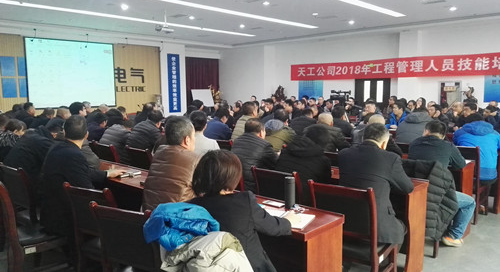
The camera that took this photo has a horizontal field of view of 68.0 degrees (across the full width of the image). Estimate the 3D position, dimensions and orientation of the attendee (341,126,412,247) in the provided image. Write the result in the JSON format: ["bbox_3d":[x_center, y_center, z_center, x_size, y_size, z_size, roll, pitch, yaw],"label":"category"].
[{"bbox_3d":[0.960,0.557,2.817,0.580,1.280,0.800,5,8,36],"label":"attendee"}]

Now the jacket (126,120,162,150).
[{"bbox_3d":[-1.247,0.150,4.529,0.550,0.640,0.500,5,8,42],"label":"jacket"}]

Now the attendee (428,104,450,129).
[{"bbox_3d":[3.318,0.118,6.684,0.800,1.300,0.550,-5,8,-36],"label":"attendee"}]

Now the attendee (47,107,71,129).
[{"bbox_3d":[-3.102,0.189,6.268,0.550,1.300,0.800,6,9,44],"label":"attendee"}]

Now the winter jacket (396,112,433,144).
[{"bbox_3d":[2.167,0.075,4.910,0.570,0.680,0.500,5,8,42],"label":"winter jacket"}]

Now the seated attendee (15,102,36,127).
[{"bbox_3d":[-4.090,0.087,7.040,0.530,1.340,0.780,6,9,44],"label":"seated attendee"}]

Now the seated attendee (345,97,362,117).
[{"bbox_3d":[2.513,-0.209,9.465,0.780,1.320,0.550,-5,8,-36],"label":"seated attendee"}]

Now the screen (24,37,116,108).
[{"bbox_3d":[-5.755,-2.008,12.154,2.760,2.153,0.080,-6,9,-44],"label":"screen"}]

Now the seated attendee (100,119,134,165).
[{"bbox_3d":[-1.544,0.374,4.867,0.540,1.200,0.820,5,8,38],"label":"seated attendee"}]

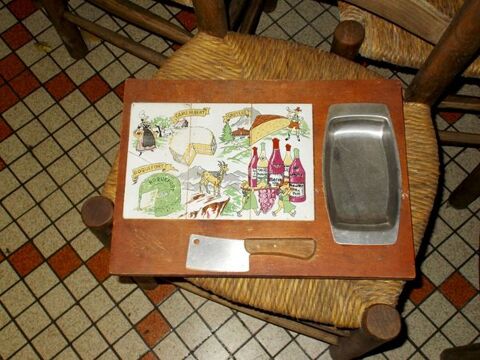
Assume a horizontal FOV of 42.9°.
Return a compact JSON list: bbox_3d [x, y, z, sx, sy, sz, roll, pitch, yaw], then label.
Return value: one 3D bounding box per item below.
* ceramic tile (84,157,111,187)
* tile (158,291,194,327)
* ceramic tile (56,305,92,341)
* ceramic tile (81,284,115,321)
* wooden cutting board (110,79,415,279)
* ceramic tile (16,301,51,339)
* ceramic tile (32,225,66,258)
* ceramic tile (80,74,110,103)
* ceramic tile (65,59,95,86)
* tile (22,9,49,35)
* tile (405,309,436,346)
[{"bbox_3d":[-0.331,-0.017,1.437,0.057,0.008,0.057,-39,75,-11],"label":"ceramic tile"},{"bbox_3d":[-0.139,0.281,1.330,0.057,0.008,0.057,-39,75,-11],"label":"tile"},{"bbox_3d":[-0.360,0.310,1.325,0.057,0.008,0.057,-39,75,-11],"label":"ceramic tile"},{"bbox_3d":[-0.280,0.244,1.199,0.051,0.008,0.051,-39,74,-11],"label":"ceramic tile"},{"bbox_3d":[0.027,-0.007,0.755,0.355,0.018,0.253,0,72,2],"label":"wooden cutting board"},{"bbox_3d":[-0.388,0.266,1.161,0.049,0.008,0.049,-39,75,-11],"label":"ceramic tile"},{"bbox_3d":[-0.368,0.120,1.183,0.049,0.009,0.049,-39,75,-11],"label":"ceramic tile"},{"bbox_3d":[-0.322,-0.201,1.355,0.051,0.008,0.051,-39,74,-11],"label":"ceramic tile"},{"bbox_3d":[-0.348,-0.234,1.331,0.049,0.008,0.049,-39,75,-11],"label":"ceramic tile"},{"bbox_3d":[-0.443,-0.342,1.340,0.049,0.009,0.049,-39,75,-11],"label":"tile"},{"bbox_3d":[0.379,0.317,1.306,0.057,0.008,0.057,-39,75,-11],"label":"tile"}]

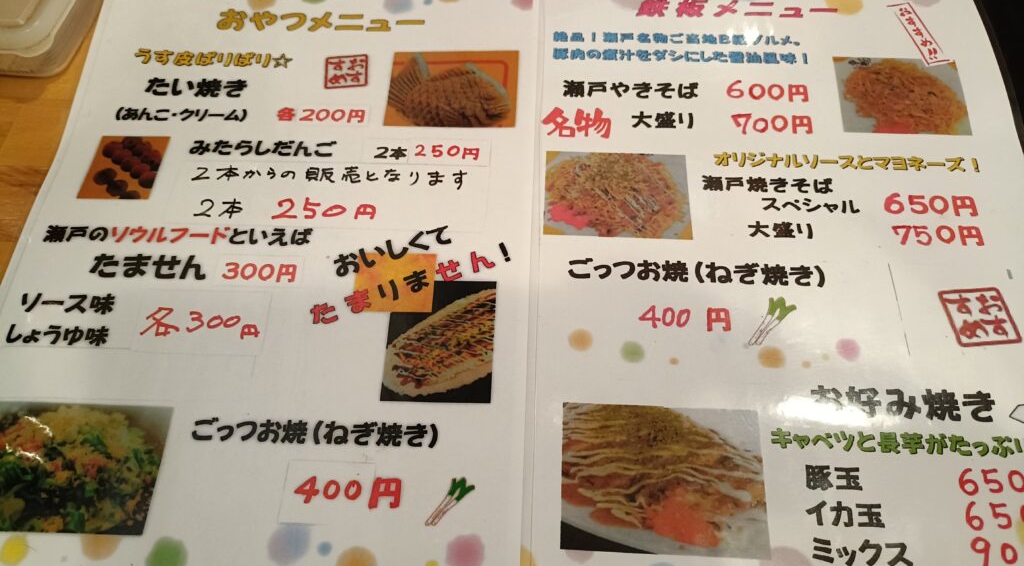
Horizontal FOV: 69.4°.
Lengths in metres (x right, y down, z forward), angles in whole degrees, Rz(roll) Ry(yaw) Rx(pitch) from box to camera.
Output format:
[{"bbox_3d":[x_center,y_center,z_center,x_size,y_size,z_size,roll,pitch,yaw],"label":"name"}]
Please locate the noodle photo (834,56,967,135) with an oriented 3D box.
[{"bbox_3d":[0.176,-0.085,0.335,0.057,0.002,0.043,3,64,2],"label":"noodle photo"}]

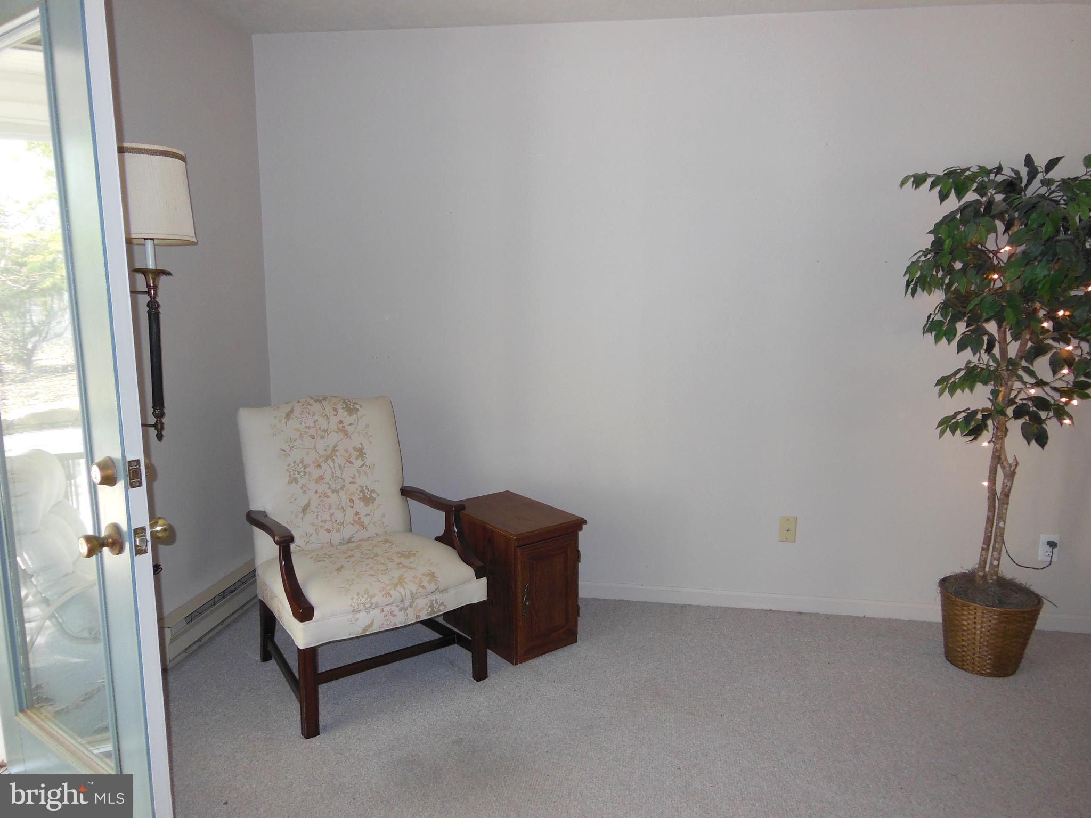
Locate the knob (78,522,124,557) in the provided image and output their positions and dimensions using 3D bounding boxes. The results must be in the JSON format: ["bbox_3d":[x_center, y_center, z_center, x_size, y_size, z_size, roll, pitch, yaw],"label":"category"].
[{"bbox_3d":[-0.918,0.275,1.622,0.068,0.068,0.066,8,13,37],"label":"knob"}]

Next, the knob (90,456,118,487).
[{"bbox_3d":[-0.905,0.131,1.611,0.064,0.064,0.029,8,13,37],"label":"knob"}]

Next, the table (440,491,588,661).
[{"bbox_3d":[-0.133,0.652,3.148,0.340,0.516,0.490,-8,13,-39],"label":"table"}]

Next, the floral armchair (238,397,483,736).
[{"bbox_3d":[-0.686,0.474,2.855,0.695,0.960,0.770,-6,12,-34],"label":"floral armchair"}]

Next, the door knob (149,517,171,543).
[{"bbox_3d":[-0.850,0.264,1.708,0.064,0.064,0.068,8,13,37],"label":"door knob"}]

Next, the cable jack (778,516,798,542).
[{"bbox_3d":[1.028,0.512,3.340,0.070,0.114,0.011,2,10,9],"label":"cable jack"}]

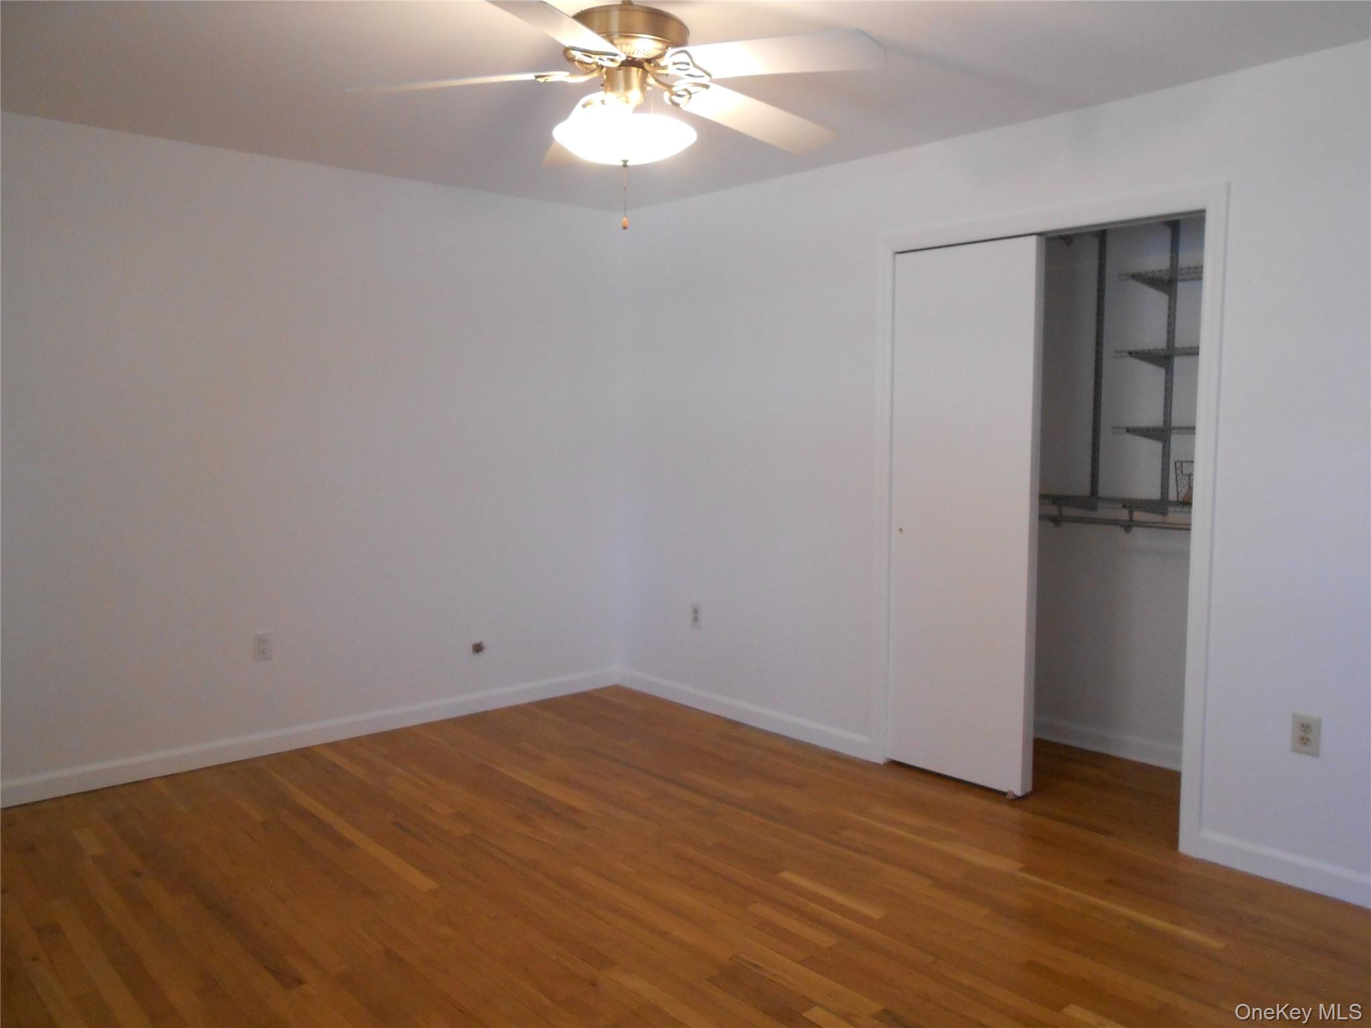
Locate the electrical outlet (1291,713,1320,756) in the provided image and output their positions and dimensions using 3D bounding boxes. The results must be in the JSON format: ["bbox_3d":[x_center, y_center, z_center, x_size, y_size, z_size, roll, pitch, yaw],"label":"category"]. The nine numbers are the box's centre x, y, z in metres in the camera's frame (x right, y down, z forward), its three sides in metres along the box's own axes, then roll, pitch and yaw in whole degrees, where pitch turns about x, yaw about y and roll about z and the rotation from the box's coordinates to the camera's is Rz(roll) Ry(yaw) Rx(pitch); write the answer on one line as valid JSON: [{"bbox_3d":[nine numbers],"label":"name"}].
[{"bbox_3d":[1.824,0.651,3.027,0.009,0.116,0.073,-5,7,-42],"label":"electrical outlet"}]

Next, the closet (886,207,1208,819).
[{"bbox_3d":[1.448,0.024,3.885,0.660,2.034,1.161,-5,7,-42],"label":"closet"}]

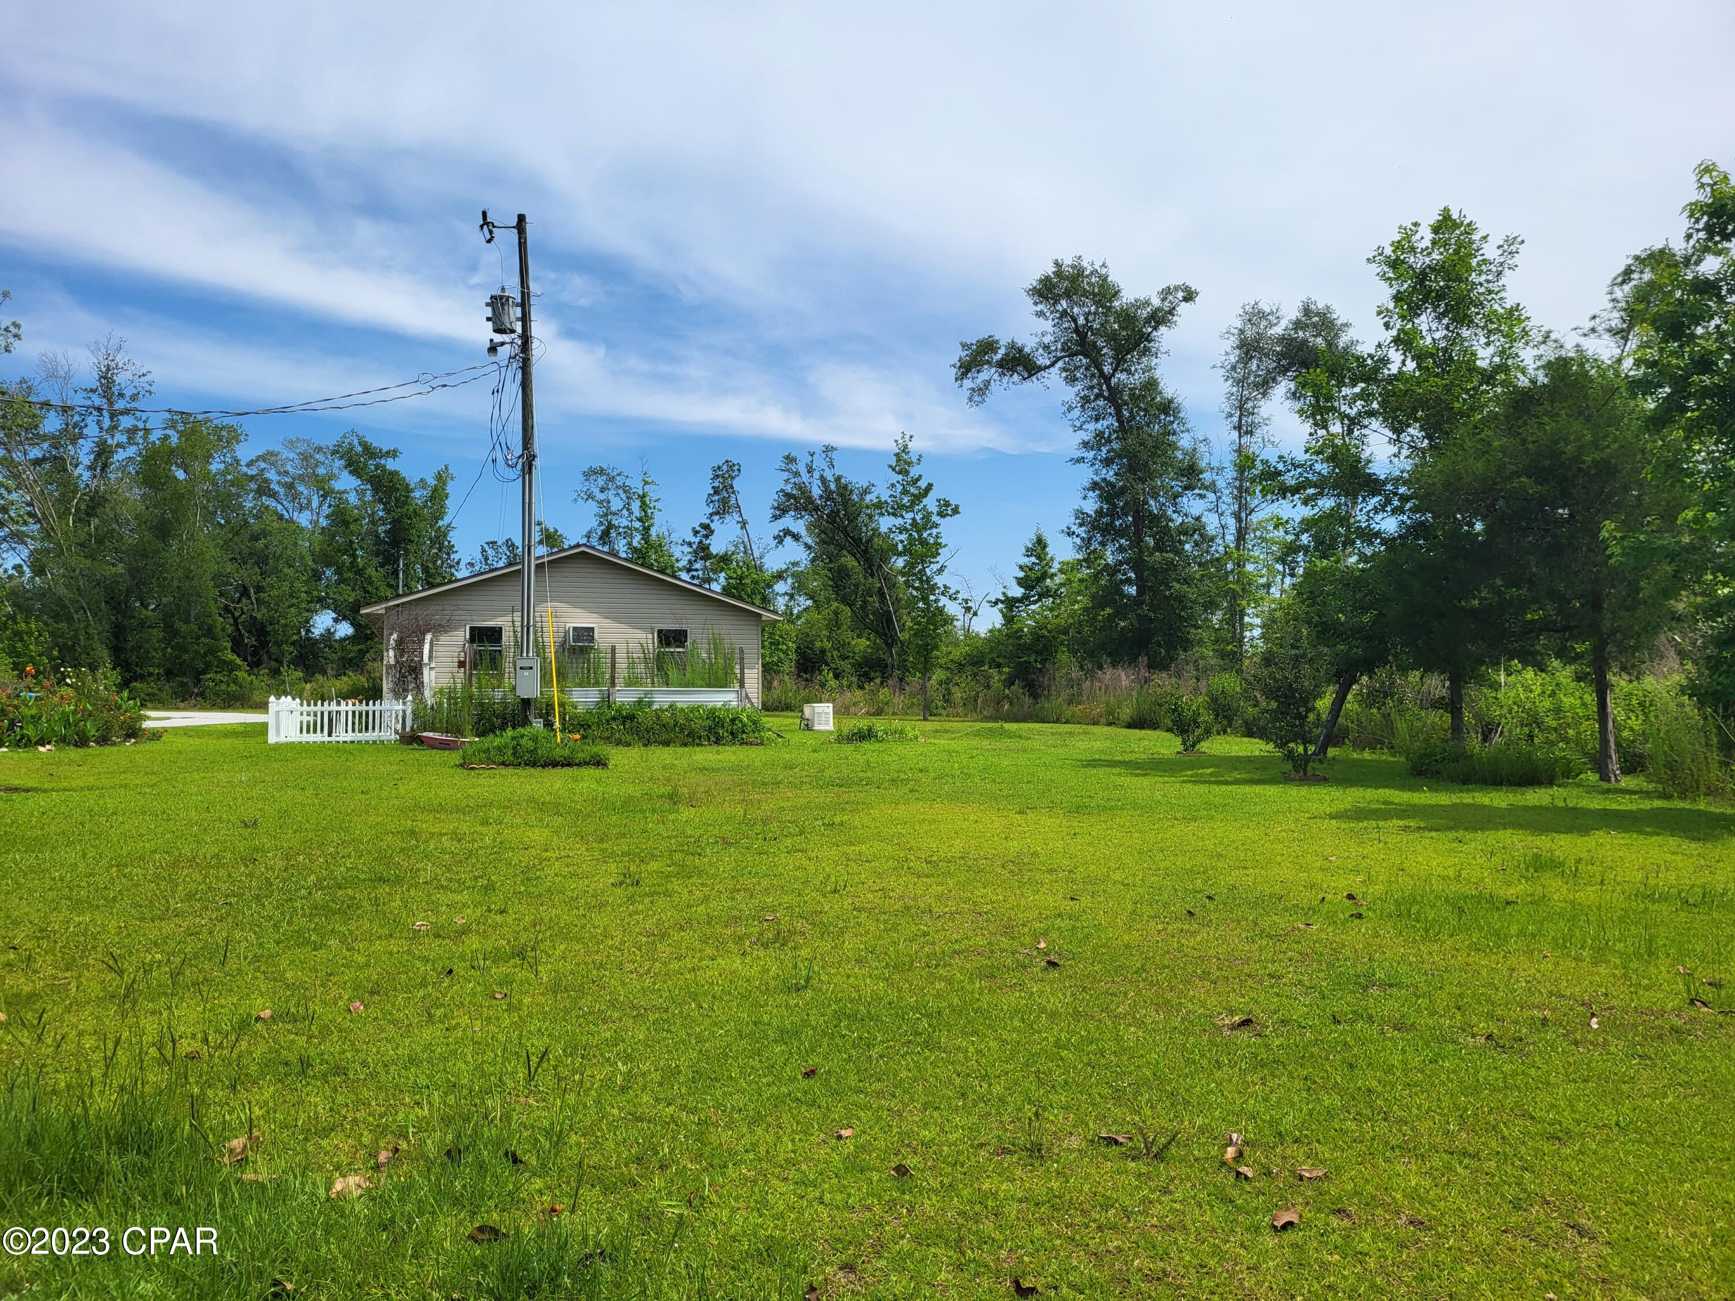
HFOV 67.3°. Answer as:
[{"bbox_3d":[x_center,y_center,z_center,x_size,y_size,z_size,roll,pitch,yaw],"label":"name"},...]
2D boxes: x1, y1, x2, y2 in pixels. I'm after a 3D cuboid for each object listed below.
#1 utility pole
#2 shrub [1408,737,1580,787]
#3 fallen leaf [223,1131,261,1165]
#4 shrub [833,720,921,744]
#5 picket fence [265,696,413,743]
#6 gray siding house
[{"bbox_3d":[-6.580,-3.250,24.000,1.000,9.650,0.550,0,-2,0],"label":"utility pole"},{"bbox_3d":[8.170,1.440,17.000,2.200,0.600,1.600,-1,-2,26],"label":"shrub"},{"bbox_3d":[-1.945,1.547,4.050,0.110,0.065,0.100,1,-2,-26],"label":"fallen leaf"},{"bbox_3d":[0.190,1.610,25.800,1.750,0.420,1.300,0,-2,0],"label":"shrub"},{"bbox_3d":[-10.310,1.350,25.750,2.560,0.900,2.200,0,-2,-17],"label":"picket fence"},{"bbox_3d":[-9.250,-0.330,39.400,10.440,4.300,13.500,0,-2,-17],"label":"gray siding house"}]

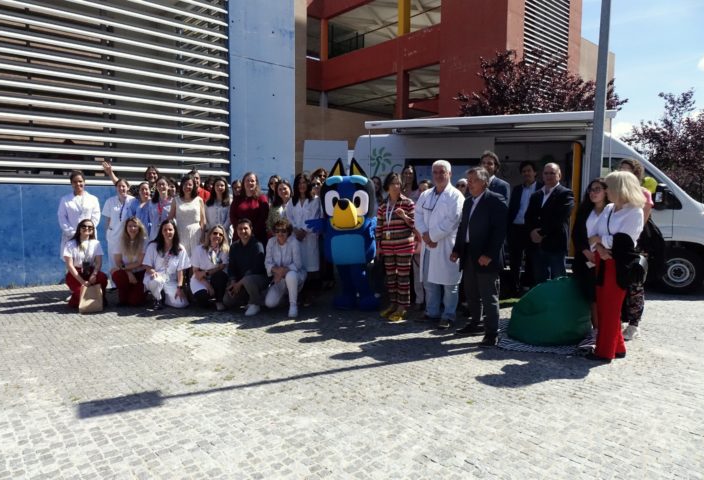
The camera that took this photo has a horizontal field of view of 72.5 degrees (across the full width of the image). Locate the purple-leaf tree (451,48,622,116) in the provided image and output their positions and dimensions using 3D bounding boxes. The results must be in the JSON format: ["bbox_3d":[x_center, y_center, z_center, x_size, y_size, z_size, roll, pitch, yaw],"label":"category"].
[{"bbox_3d":[4.799,-2.213,12.155,4.300,5.150,4.200,0,5,0],"label":"purple-leaf tree"}]

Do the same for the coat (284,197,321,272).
[{"bbox_3d":[-0.653,-0.067,6.467,0.480,1.030,0.320,0,5,-5],"label":"coat"}]

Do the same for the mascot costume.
[{"bbox_3d":[-0.108,-0.099,6.113,0.900,1.860,0.750,1,5,8],"label":"mascot costume"}]

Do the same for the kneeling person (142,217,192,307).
[{"bbox_3d":[-2.368,0.284,6.126,0.570,1.060,0.720,-1,5,-20],"label":"kneeling person"}]

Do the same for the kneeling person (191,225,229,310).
[{"bbox_3d":[-1.801,0.308,6.068,0.480,1.030,0.720,-1,5,-20],"label":"kneeling person"}]

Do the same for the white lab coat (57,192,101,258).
[{"bbox_3d":[-3.852,-0.178,6.761,0.560,0.990,0.340,-2,5,-27],"label":"white lab coat"}]

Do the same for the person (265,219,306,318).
[{"bbox_3d":[-0.793,0.309,5.726,0.500,1.100,0.800,0,5,-5],"label":"person"}]

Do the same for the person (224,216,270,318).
[{"bbox_3d":[-1.304,0.288,5.875,0.540,1.110,0.780,-1,5,-12],"label":"person"}]

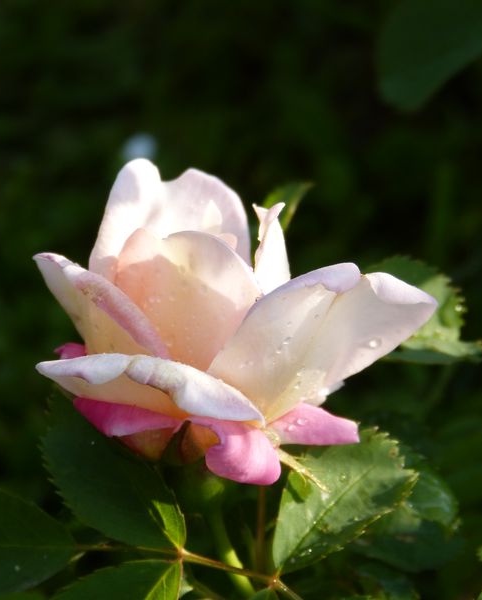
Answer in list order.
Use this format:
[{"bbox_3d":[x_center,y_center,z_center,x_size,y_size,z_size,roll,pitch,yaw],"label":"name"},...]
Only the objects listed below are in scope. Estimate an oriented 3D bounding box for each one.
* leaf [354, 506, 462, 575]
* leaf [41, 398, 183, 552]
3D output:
[{"bbox_3d":[0.037,0.053,0.590,0.025,0.009,0.020,2,45,2],"label":"leaf"},{"bbox_3d":[-0.027,0.036,0.560,0.026,0.010,0.049,-34,62,-13],"label":"leaf"}]

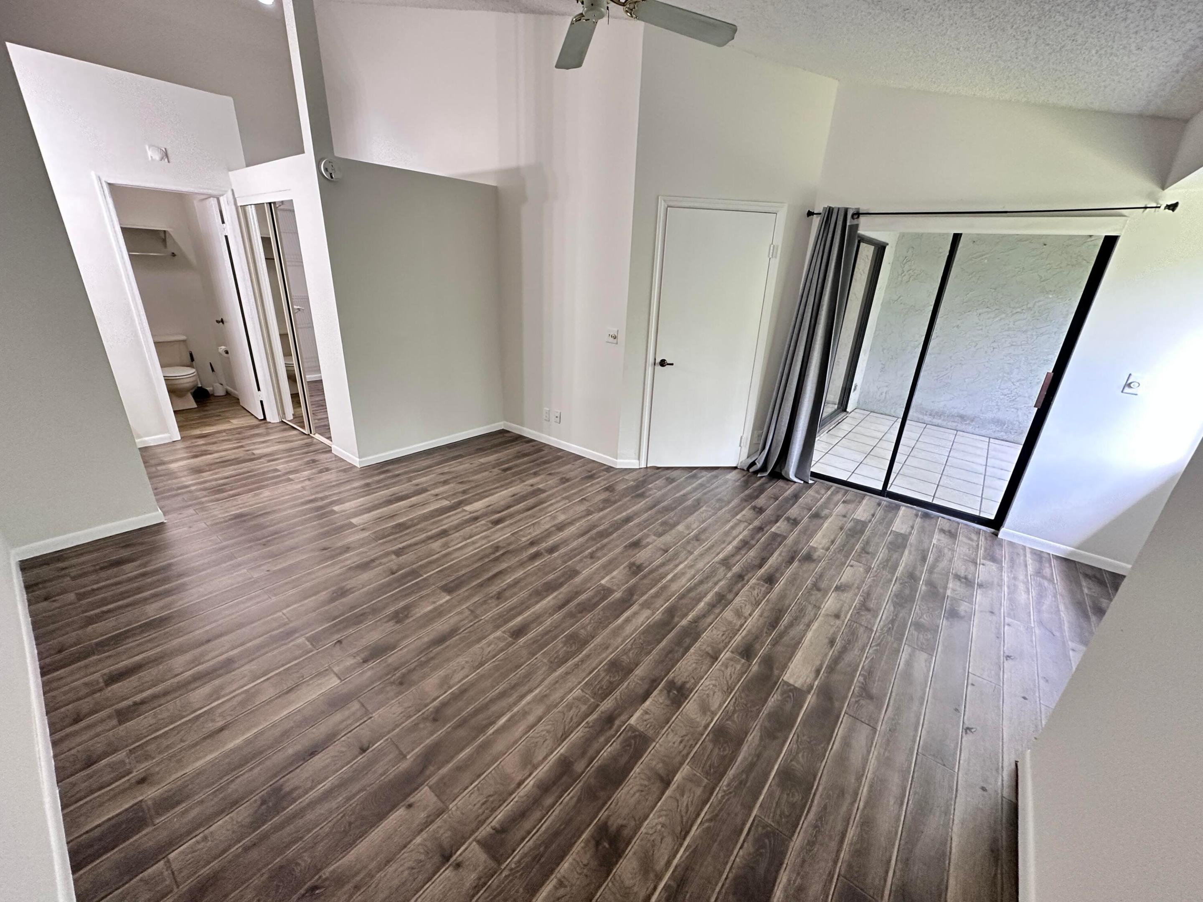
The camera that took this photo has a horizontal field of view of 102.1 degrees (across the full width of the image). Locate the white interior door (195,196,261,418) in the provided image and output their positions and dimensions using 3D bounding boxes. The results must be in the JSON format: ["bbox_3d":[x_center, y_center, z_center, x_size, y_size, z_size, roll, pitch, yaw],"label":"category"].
[{"bbox_3d":[-3.663,-1.359,4.800,0.710,2.020,0.040,21,27,38],"label":"white interior door"}]

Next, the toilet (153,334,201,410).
[{"bbox_3d":[-4.534,-0.821,5.148,0.700,0.710,0.460,18,26,35],"label":"toilet"}]

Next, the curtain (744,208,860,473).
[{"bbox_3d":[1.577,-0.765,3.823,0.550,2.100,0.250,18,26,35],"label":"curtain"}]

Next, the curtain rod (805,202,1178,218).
[{"bbox_3d":[2.277,-1.526,3.102,1.930,0.050,0.060,18,26,35],"label":"curtain rod"}]

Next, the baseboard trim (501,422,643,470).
[{"bbox_3d":[-0.341,-0.069,4.582,1.579,0.086,0.140,17,25,32],"label":"baseboard trim"}]

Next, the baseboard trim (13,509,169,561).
[{"bbox_3d":[-2.964,0.484,2.849,0.022,0.080,0.620,18,26,35],"label":"baseboard trim"}]

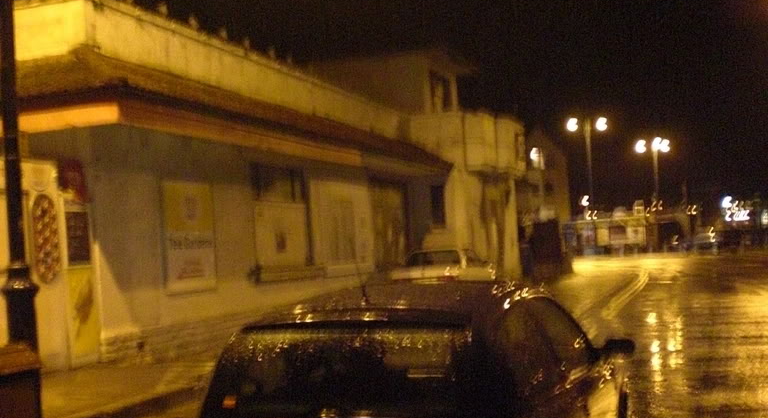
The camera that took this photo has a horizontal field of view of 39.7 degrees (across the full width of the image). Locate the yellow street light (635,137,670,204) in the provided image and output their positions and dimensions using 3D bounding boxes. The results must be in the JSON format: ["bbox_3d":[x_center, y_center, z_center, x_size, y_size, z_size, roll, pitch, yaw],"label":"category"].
[{"bbox_3d":[19.725,-1.193,77.000,2.300,8.000,2.000,-3,-1,14],"label":"yellow street light"}]

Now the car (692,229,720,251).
[{"bbox_3d":[19.079,1.804,63.000,1.720,1.450,4.100,-3,-1,17],"label":"car"}]

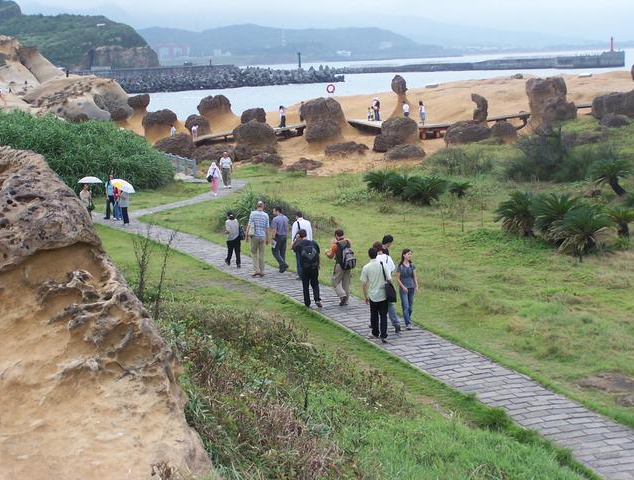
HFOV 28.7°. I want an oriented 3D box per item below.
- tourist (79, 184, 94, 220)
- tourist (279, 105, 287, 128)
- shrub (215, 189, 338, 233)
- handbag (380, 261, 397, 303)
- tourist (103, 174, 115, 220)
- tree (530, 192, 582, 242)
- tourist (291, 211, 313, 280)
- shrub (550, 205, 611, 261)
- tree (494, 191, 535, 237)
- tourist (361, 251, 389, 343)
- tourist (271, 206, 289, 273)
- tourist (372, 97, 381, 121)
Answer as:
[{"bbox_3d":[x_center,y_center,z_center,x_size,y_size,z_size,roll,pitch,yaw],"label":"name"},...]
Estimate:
[{"bbox_3d":[-9.195,-1.556,49.386,0.520,1.570,0.400,-4,9,-14],"label":"tourist"},{"bbox_3d":[-2.380,-8.738,88.000,0.450,1.560,0.480,-1,8,8],"label":"tourist"},{"bbox_3d":[-1.315,-0.990,42.300,3.900,1.250,2.200,-2,8,0],"label":"shrub"},{"bbox_3d":[1.319,0.762,22.750,0.200,0.740,0.340,4,10,35],"label":"handbag"},{"bbox_3d":[-8.061,-1.645,48.078,0.500,1.690,0.400,-2,8,-3],"label":"tourist"},{"bbox_3d":[7.006,-0.673,36.095,1.650,1.450,1.650,1,9,18],"label":"tree"},{"bbox_3d":[-0.369,0.176,31.275,0.520,1.720,0.380,-4,9,-17],"label":"tourist"},{"bbox_3d":[7.004,-0.225,32.800,1.550,1.300,1.550,-2,8,0],"label":"shrub"},{"bbox_3d":[6.040,-0.802,37.500,1.400,1.250,1.400,-2,8,0],"label":"tree"},{"bbox_3d":[1.081,1.020,22.900,0.520,1.720,0.360,-4,9,-14],"label":"tourist"},{"bbox_3d":[-0.949,0.004,32.077,0.470,1.700,0.420,-6,9,-27],"label":"tourist"},{"bbox_3d":[4.513,-9.851,93.880,0.450,1.660,0.520,-3,9,-11],"label":"tourist"}]

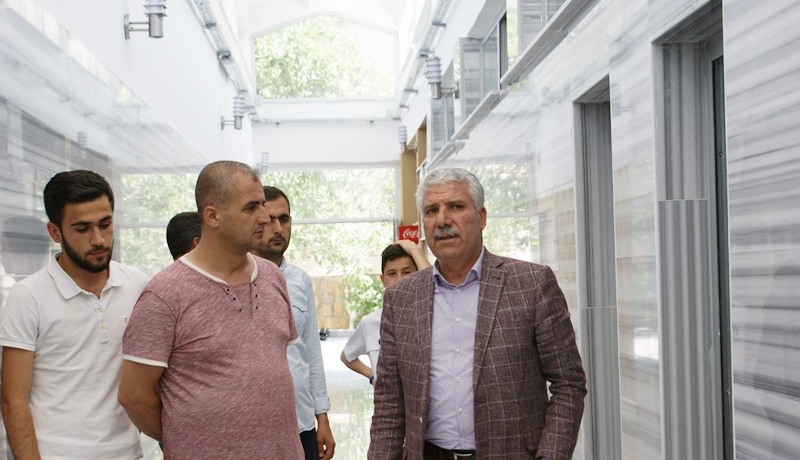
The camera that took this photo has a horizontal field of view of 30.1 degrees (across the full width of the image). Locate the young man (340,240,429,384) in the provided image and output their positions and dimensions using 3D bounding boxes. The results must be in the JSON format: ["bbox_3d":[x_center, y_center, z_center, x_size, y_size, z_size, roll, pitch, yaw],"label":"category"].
[{"bbox_3d":[0.006,0.834,6.250,0.500,1.600,0.360,-2,-1,-2],"label":"young man"}]

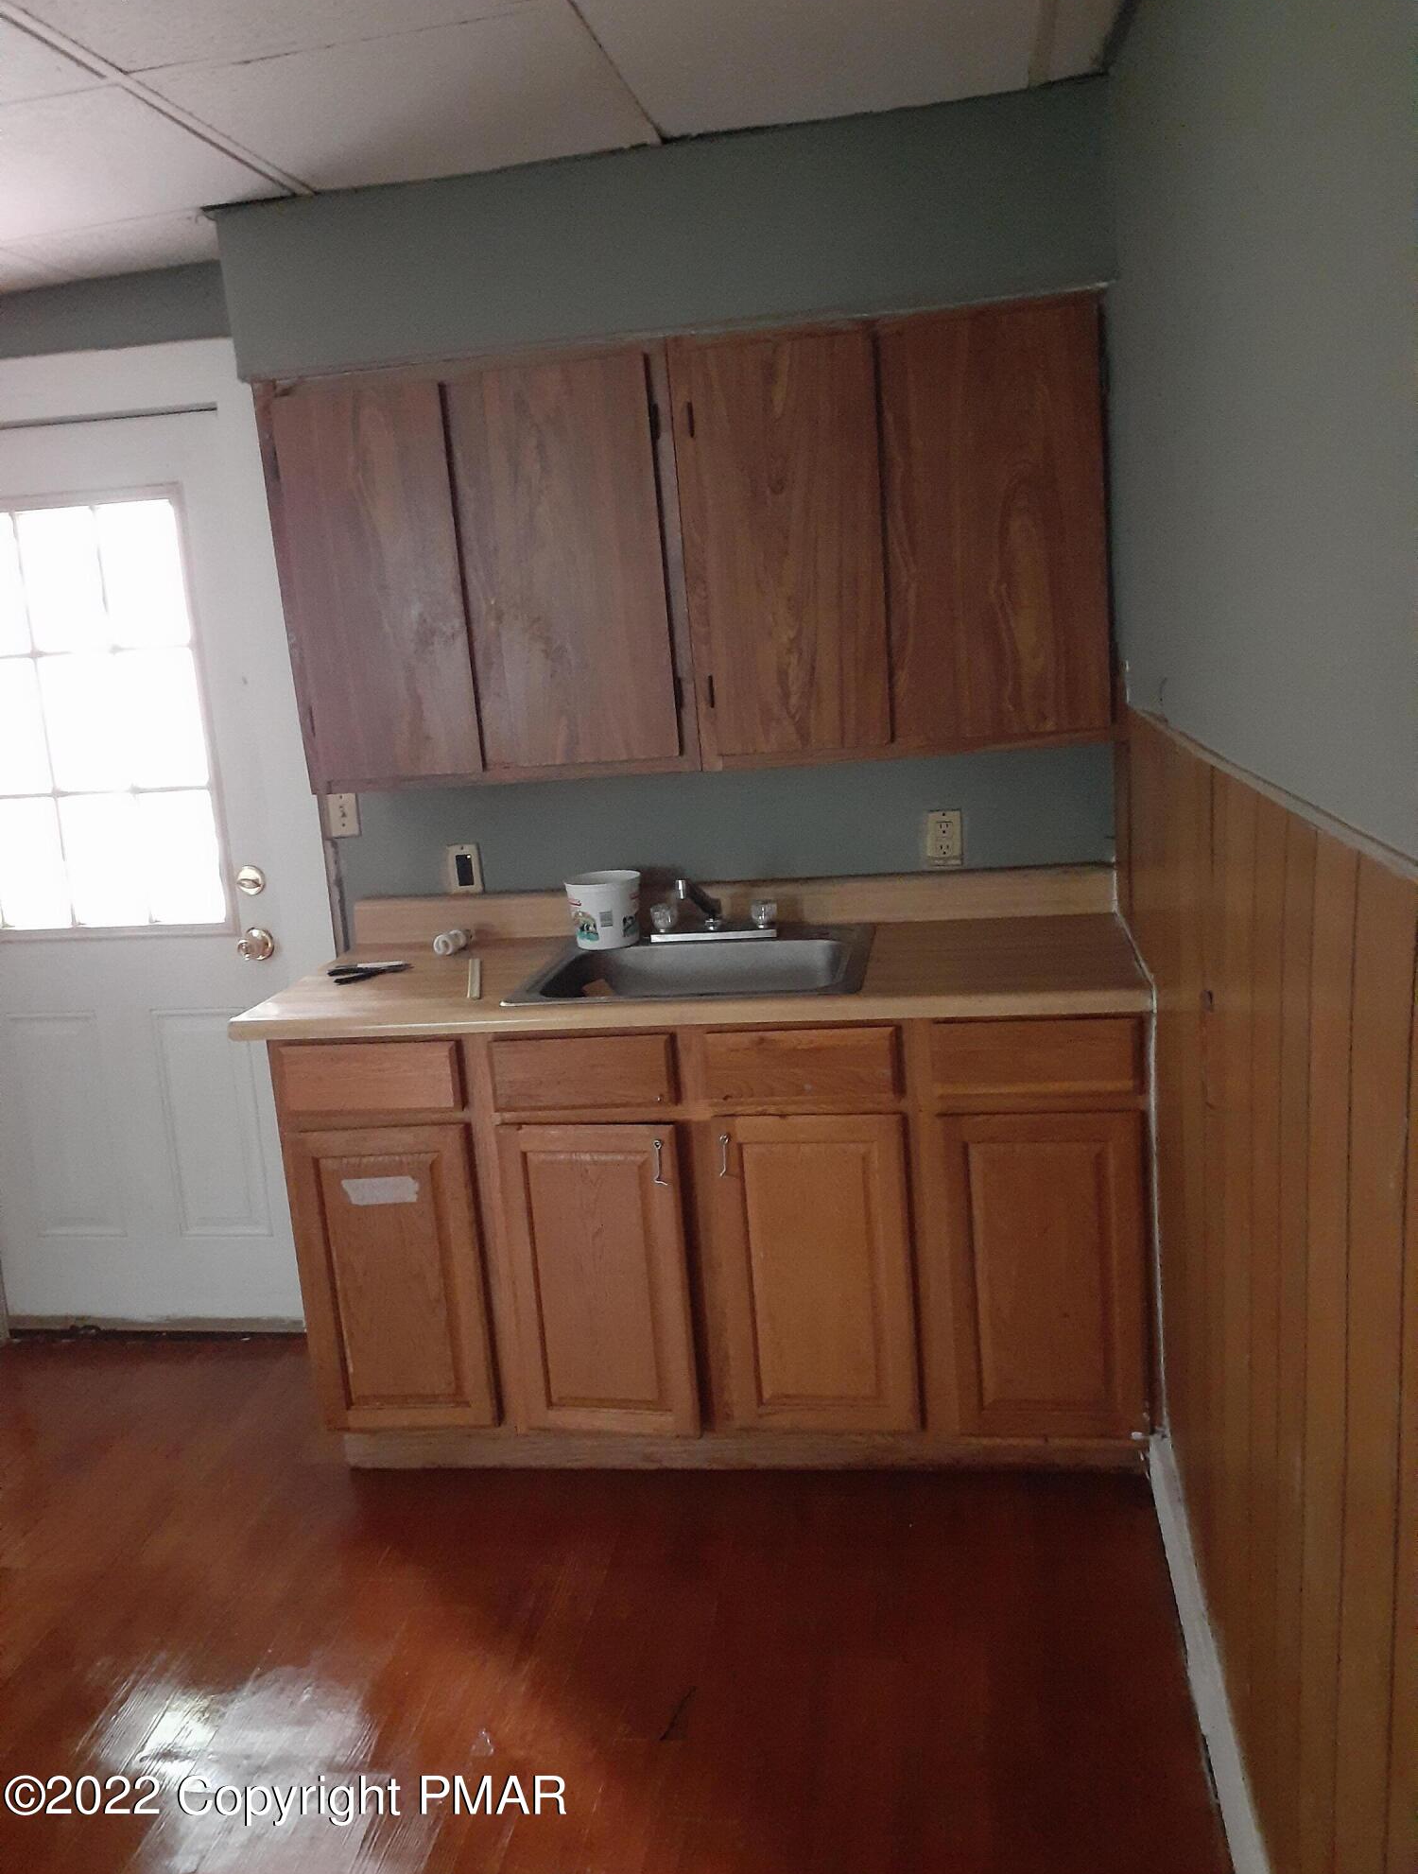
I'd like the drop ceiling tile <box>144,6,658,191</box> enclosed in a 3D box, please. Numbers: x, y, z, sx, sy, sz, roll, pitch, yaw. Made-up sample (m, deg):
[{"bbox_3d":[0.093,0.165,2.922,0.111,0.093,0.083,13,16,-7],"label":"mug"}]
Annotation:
[{"bbox_3d":[-0.444,-1.291,2.286,0.631,0.020,0.628,-3,12,10],"label":"drop ceiling tile"}]

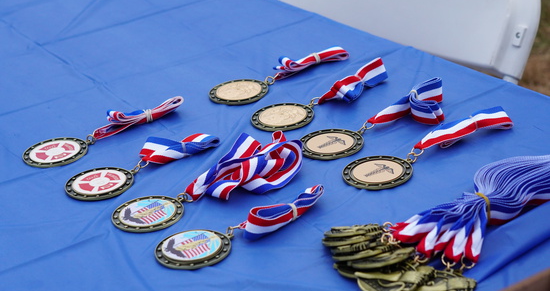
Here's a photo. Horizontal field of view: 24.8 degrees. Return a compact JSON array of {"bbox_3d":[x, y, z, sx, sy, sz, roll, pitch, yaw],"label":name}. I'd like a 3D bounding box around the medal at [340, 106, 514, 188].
[{"bbox_3d":[0.138,-0.002,1.129,0.175,0.022,0.062,-19,29,-25],"label":"medal"}]

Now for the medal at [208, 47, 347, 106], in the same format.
[{"bbox_3d":[0.003,-0.079,1.320,0.161,0.019,0.062,-21,29,-28],"label":"medal"}]

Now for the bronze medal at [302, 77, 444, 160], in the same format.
[{"bbox_3d":[0.097,-0.025,1.185,0.167,0.024,0.062,-17,28,-22],"label":"bronze medal"}]

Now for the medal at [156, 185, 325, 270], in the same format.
[{"bbox_3d":[-0.024,0.061,1.032,0.159,0.024,0.062,-17,28,-22],"label":"medal"}]

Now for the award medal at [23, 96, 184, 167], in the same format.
[{"bbox_3d":[-0.171,-0.019,1.233,0.167,0.021,0.062,-23,30,-31],"label":"award medal"}]

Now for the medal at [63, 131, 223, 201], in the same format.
[{"bbox_3d":[-0.125,0.014,1.157,0.149,0.019,0.063,-20,29,-27],"label":"medal"}]

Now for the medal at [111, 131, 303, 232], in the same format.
[{"bbox_3d":[-0.061,0.029,1.108,0.186,0.022,0.083,-20,29,-27],"label":"medal"}]

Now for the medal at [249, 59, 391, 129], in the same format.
[{"bbox_3d":[0.049,-0.053,1.253,0.164,0.024,0.062,-21,29,-28],"label":"medal"}]

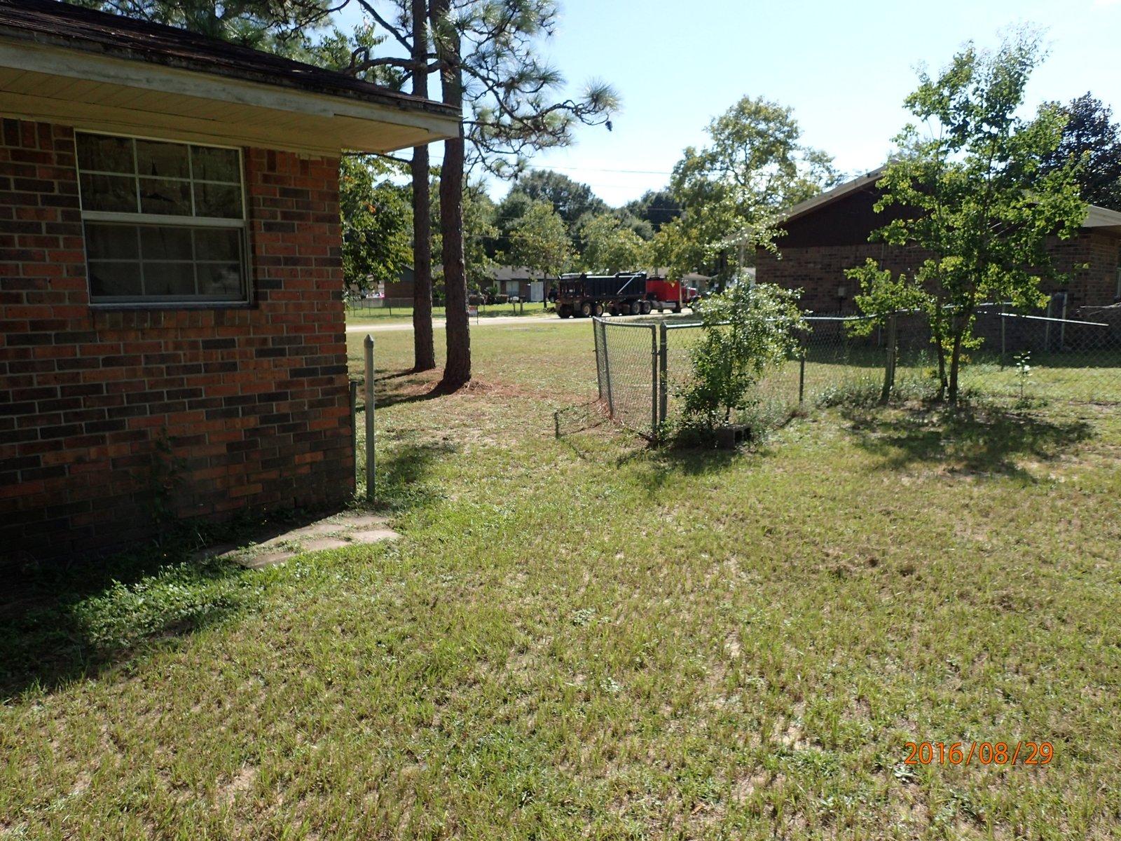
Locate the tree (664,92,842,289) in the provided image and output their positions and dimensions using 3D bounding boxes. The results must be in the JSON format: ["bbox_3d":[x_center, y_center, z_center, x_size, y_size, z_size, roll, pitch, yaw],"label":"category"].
[{"bbox_3d":[13.753,-14.952,56.632,11.600,14.819,10.600,0,10,0],"label":"tree"}]

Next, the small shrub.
[{"bbox_3d":[2.024,-0.731,9.164,1.380,1.636,1.250,0,10,0],"label":"small shrub"}]

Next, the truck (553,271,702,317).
[{"bbox_3d":[5.733,-9.869,62.559,14.800,3.350,2.550,-9,14,-44],"label":"truck"}]

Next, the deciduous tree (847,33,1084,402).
[{"bbox_3d":[5.522,-2.663,10.993,3.150,4.872,2.900,0,10,0],"label":"deciduous tree"}]

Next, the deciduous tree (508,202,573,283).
[{"bbox_3d":[-1.878,-14.656,71.100,5.800,9.089,5.600,0,10,0],"label":"deciduous tree"}]

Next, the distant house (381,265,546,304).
[{"bbox_3d":[-9.074,-14.193,83.379,8.600,4.200,16.500,9,13,42],"label":"distant house"}]

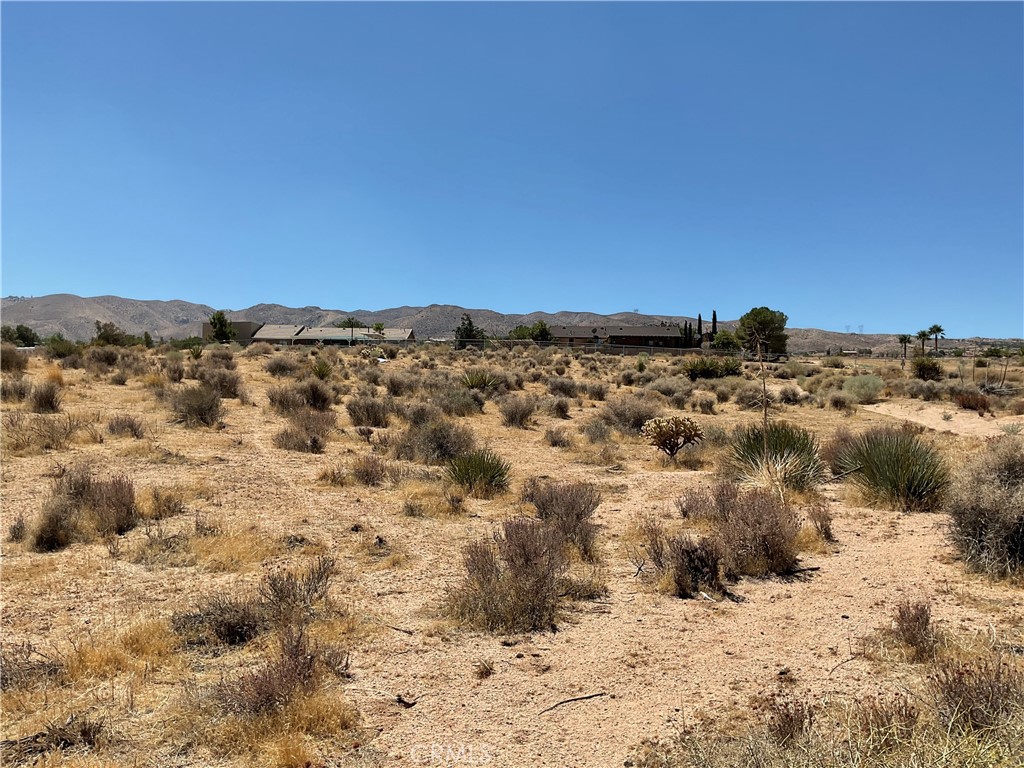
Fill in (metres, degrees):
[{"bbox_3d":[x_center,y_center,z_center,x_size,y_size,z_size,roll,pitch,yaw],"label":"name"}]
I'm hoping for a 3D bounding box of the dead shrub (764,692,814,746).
[{"bbox_3d":[1.083,1.297,3.341,0.185,0.194,0.172,1,3,18],"label":"dead shrub"}]

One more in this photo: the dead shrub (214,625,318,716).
[{"bbox_3d":[-1.089,1.266,3.852,0.461,0.323,0.369,-1,3,-16],"label":"dead shrub"}]

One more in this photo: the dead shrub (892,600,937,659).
[{"bbox_3d":[2.013,1.209,4.283,0.210,0.280,0.195,1,3,25],"label":"dead shrub"}]

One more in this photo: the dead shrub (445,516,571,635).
[{"bbox_3d":[-0.025,1.038,4.806,0.655,0.574,0.574,0,3,0],"label":"dead shrub"}]

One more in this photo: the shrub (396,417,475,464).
[{"bbox_3d":[-1.035,0.734,11.469,1.065,0.600,0.958,0,3,-5],"label":"shrub"}]

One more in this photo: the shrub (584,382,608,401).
[{"bbox_3d":[2.311,0.199,23.477,0.656,0.480,0.590,0,3,6],"label":"shrub"}]

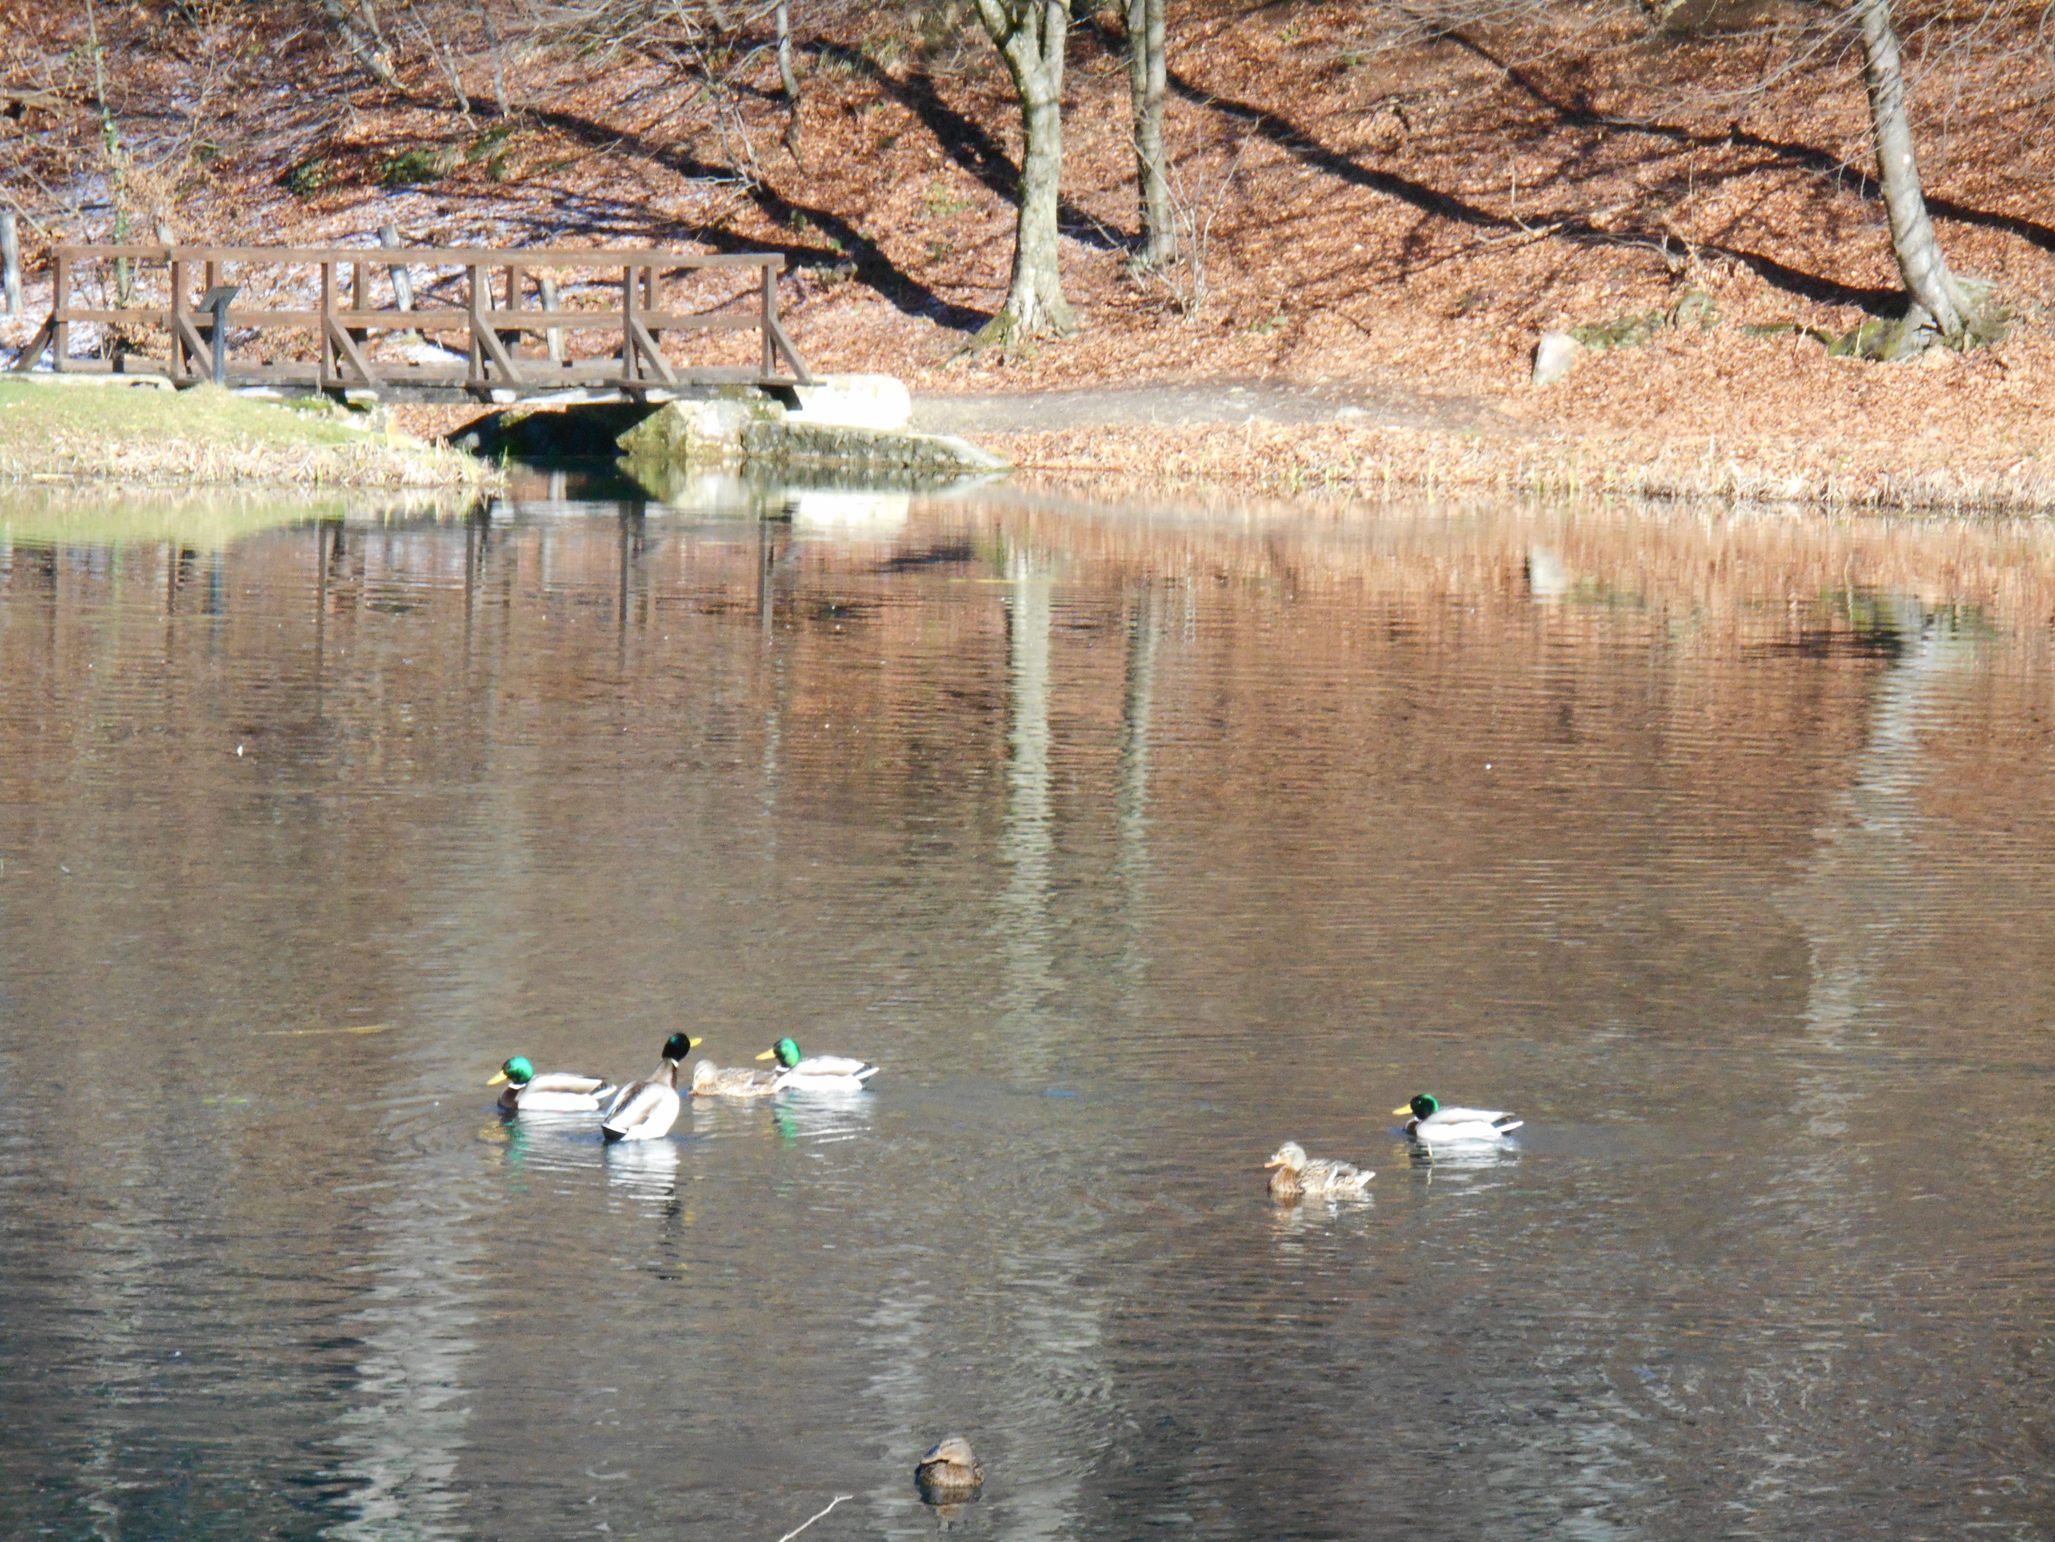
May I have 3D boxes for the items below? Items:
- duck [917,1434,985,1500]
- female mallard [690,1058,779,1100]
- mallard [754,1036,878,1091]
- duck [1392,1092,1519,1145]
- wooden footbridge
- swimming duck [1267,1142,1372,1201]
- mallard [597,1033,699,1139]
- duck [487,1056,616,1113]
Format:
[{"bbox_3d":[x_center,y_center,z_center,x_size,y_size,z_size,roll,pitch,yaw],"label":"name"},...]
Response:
[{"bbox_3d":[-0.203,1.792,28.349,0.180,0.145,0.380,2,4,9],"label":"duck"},{"bbox_3d":[-1.026,1.082,38.299,0.380,0.130,0.170,-1,4,-24],"label":"female mallard"},{"bbox_3d":[-0.752,1.043,38.578,0.440,0.180,0.180,2,4,7],"label":"mallard"},{"bbox_3d":[1.488,1.183,37.262,0.440,0.170,0.180,1,4,5],"label":"duck"},{"bbox_3d":[-5.171,-3.836,92.891,6.500,1.280,2.740,-2,5,-38],"label":"wooden footbridge"},{"bbox_3d":[0.959,1.294,35.475,0.400,0.180,0.170,-1,5,-30],"label":"swimming duck"},{"bbox_3d":[-1.291,1.069,36.982,0.200,0.330,0.380,4,5,32],"label":"mallard"},{"bbox_3d":[-1.658,1.089,37.675,0.440,0.180,0.180,0,4,-17],"label":"duck"}]

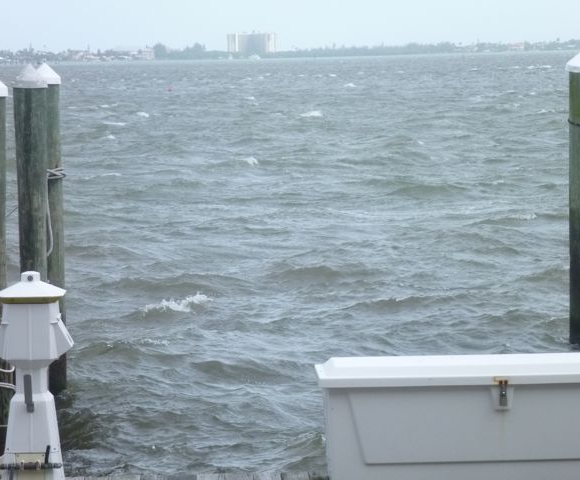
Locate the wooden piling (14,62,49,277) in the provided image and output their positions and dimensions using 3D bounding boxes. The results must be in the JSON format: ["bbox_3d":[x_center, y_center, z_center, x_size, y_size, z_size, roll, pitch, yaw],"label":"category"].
[{"bbox_3d":[-1.900,0.048,18.500,0.255,2.700,0.255,-1,4,0],"label":"wooden piling"}]

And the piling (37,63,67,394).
[{"bbox_3d":[-1.973,-0.097,20.500,0.260,2.720,0.260,-1,4,0],"label":"piling"}]

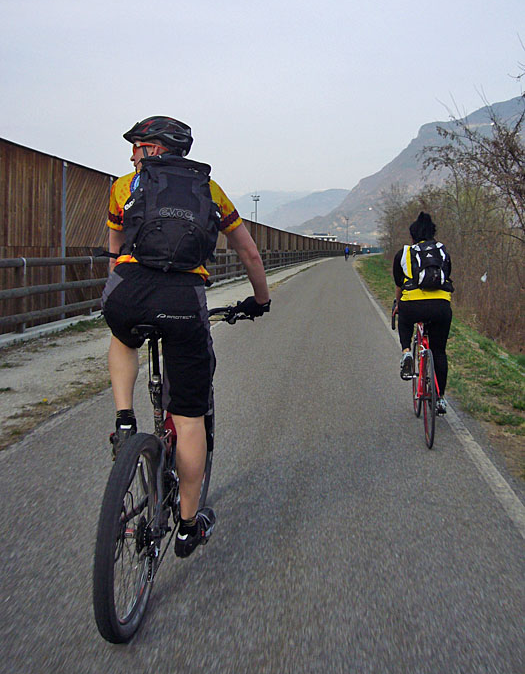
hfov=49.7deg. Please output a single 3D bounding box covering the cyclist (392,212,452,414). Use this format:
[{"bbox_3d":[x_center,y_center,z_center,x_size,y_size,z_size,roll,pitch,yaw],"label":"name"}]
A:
[{"bbox_3d":[1.210,-0.170,4.250,0.480,1.520,0.880,1,7,10],"label":"cyclist"}]

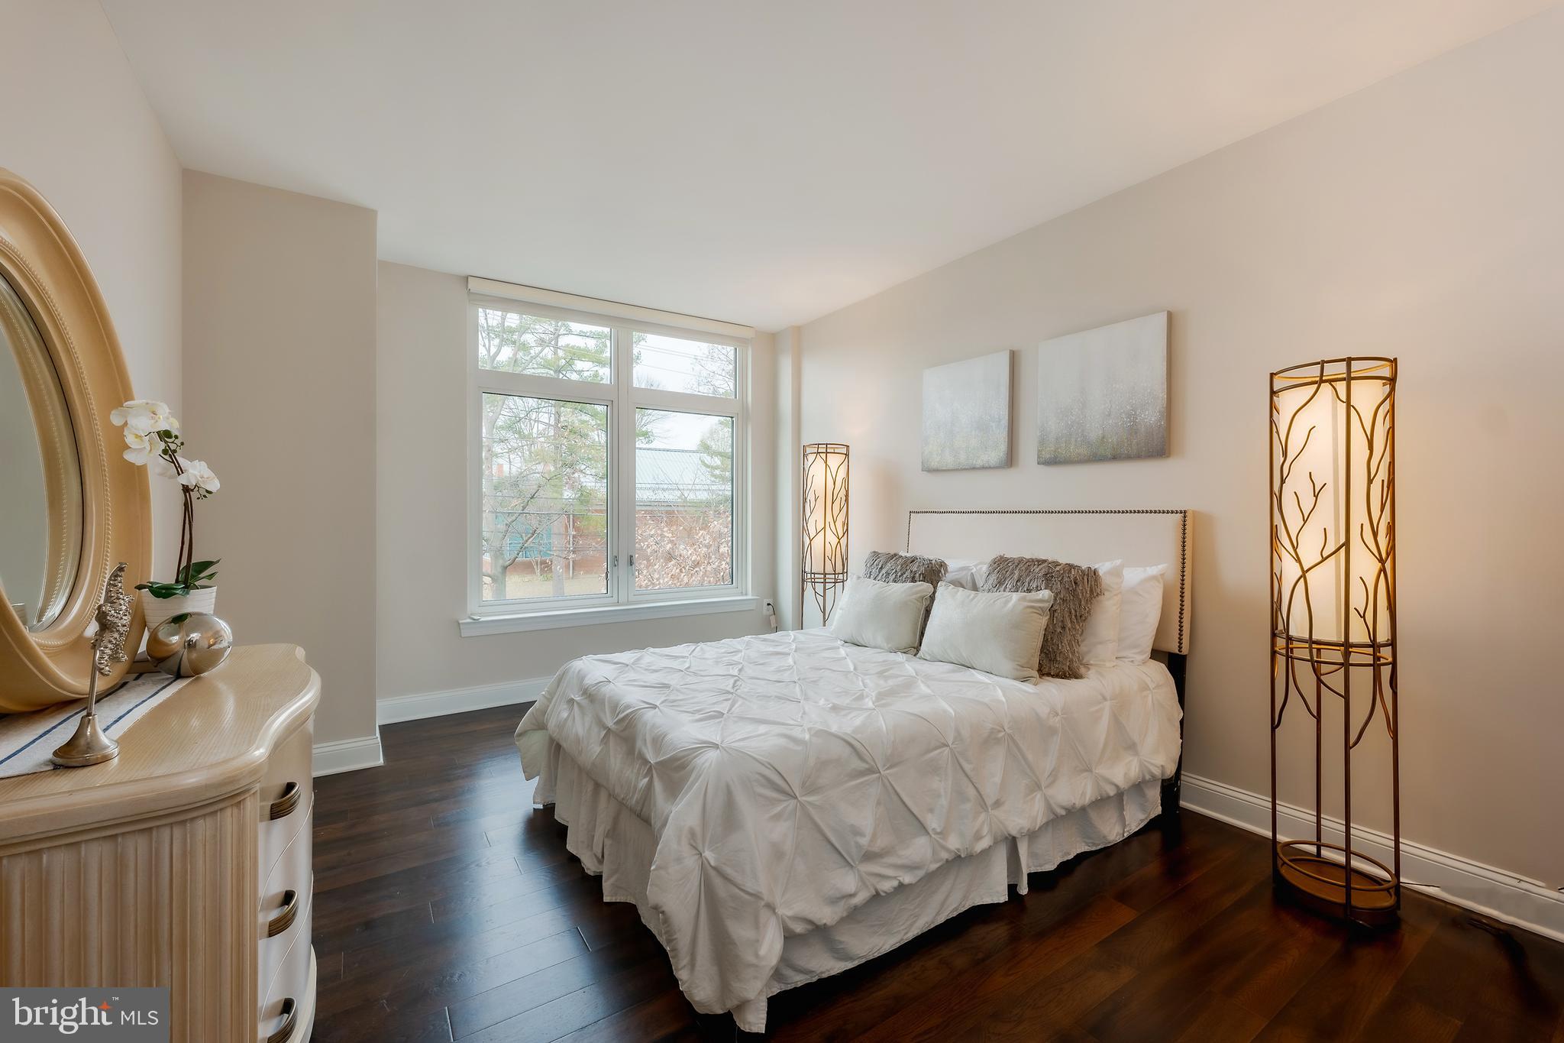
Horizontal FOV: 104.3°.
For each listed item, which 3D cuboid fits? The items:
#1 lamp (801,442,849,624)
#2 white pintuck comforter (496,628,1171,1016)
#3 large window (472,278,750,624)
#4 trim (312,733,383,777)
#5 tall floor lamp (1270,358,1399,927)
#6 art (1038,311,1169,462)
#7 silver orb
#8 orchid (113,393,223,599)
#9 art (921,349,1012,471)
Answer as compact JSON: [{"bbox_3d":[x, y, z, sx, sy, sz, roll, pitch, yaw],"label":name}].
[{"bbox_3d":[0.299,0.336,4.142,0.300,1.750,0.300,0,0,0],"label":"lamp"},{"bbox_3d":[0.236,0.872,2.564,2.100,0.570,1.660,0,0,-35],"label":"white pintuck comforter"},{"bbox_3d":[-1.131,-0.391,4.381,2.080,2.200,0.130,0,0,-33],"label":"large window"},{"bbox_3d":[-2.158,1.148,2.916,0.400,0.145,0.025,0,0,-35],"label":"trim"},{"bbox_3d":[1.817,0.351,1.993,0.305,1.750,0.305,0,0,-35],"label":"tall floor lamp"},{"bbox_3d":[1.490,-0.590,2.854,0.040,0.630,0.610,0,0,-35],"label":"art"},{"bbox_3d":[-1.575,0.326,1.620,0.172,0.172,0.172,0,0,-35],"label":"silver orb"},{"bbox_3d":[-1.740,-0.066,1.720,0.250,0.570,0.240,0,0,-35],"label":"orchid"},{"bbox_3d":[1.048,-0.609,3.485,0.040,0.630,0.610,0,0,-35],"label":"art"}]

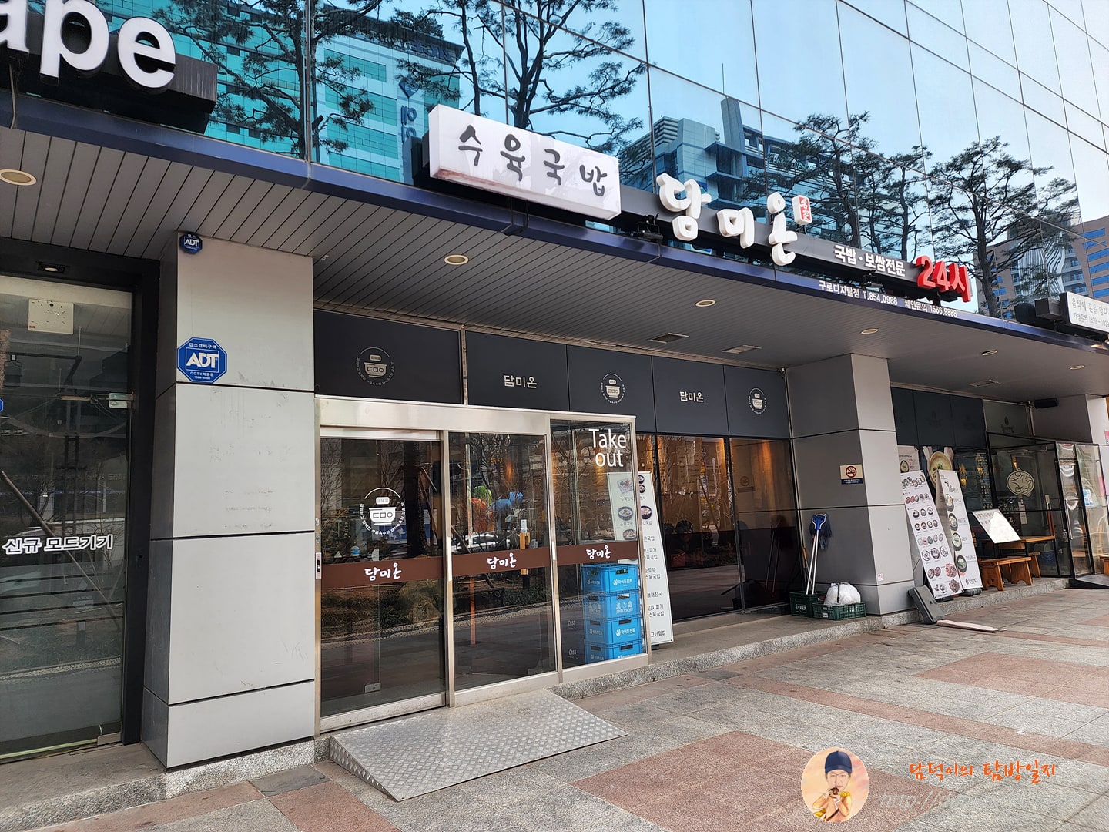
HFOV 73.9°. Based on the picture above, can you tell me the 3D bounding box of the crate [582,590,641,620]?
[{"bbox_3d":[0.550,1.826,7.195,0.410,0.240,0.380,3,-9,-36],"label":"crate"}]

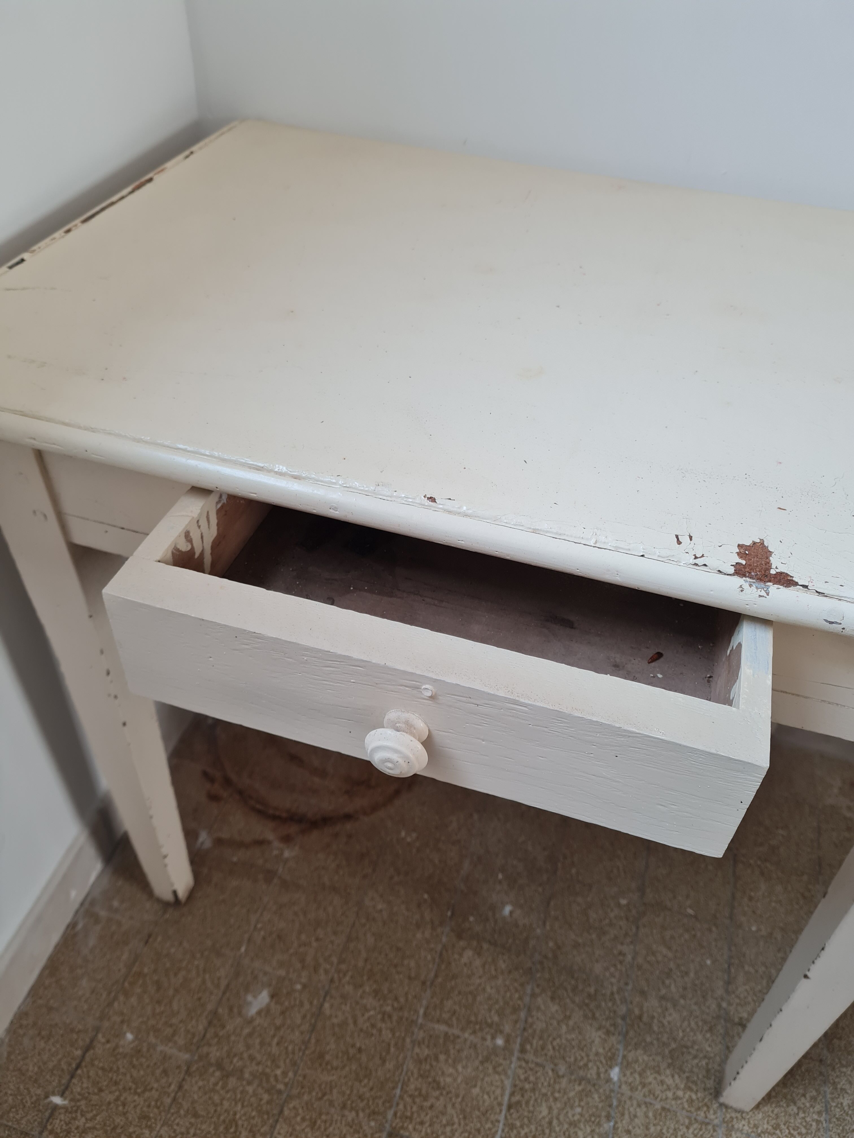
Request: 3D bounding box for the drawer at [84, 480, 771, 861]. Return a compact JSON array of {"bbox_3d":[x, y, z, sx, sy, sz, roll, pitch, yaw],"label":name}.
[{"bbox_3d":[0.037,-0.021,0.577,0.352,0.086,0.380,13,44,10],"label":"drawer"}]

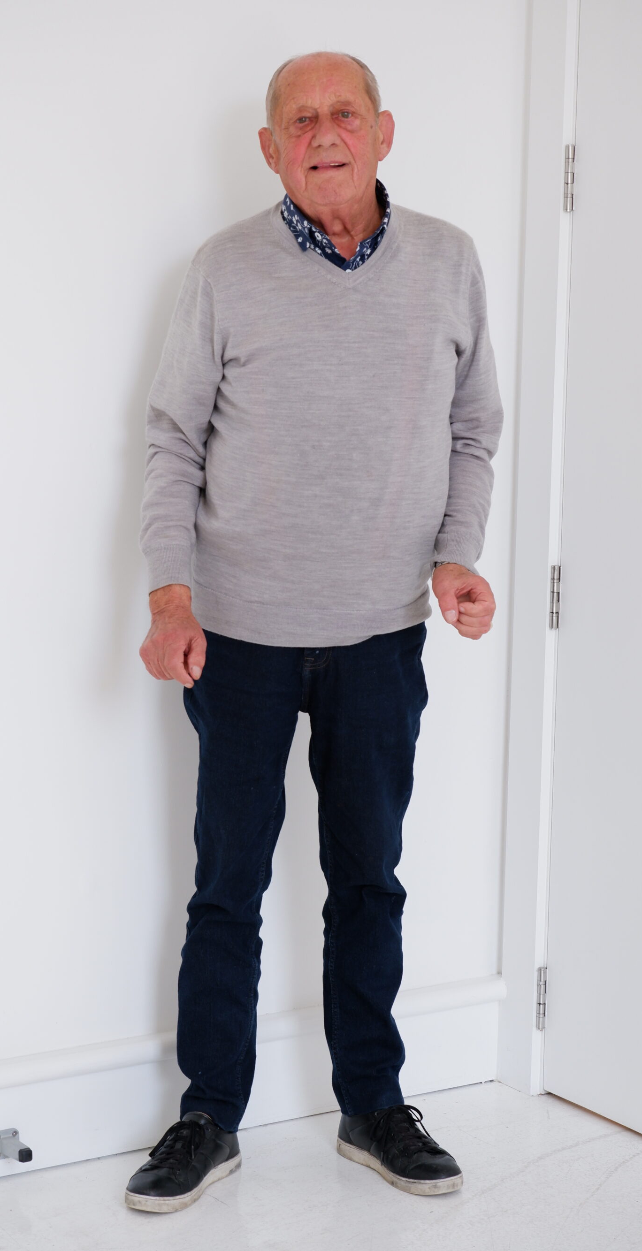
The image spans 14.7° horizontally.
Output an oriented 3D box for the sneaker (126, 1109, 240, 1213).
[{"bbox_3d":[-0.205,0.811,3.849,0.102,0.112,0.270,6,9,30],"label":"sneaker"}]

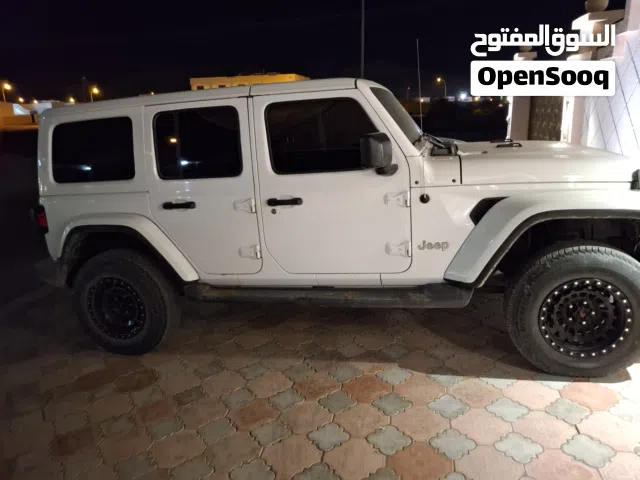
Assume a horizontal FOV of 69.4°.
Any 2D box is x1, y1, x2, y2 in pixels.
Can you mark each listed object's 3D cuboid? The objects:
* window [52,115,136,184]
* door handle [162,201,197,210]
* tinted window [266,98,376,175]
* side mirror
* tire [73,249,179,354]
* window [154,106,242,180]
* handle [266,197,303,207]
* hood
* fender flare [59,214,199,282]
[{"bbox_3d":[-1.592,-0.632,3.241,0.660,0.430,0.040,-1,4,14],"label":"window"},{"bbox_3d":[-0.939,-0.237,3.093,0.228,0.050,0.055,-1,14,14],"label":"door handle"},{"bbox_3d":[0.005,-0.643,2.839,0.670,0.455,0.040,-1,4,14],"label":"tinted window"},{"bbox_3d":[0.328,-0.480,2.594,0.185,0.240,0.240,-1,14,14],"label":"side mirror"},{"bbox_3d":[-1.429,0.452,3.393,0.790,0.785,0.260,-1,14,14],"label":"tire"},{"bbox_3d":[-0.803,-0.637,3.043,0.605,0.455,0.040,-1,4,14],"label":"window"},{"bbox_3d":[-0.226,-0.242,2.913,0.228,0.050,0.055,-1,14,14],"label":"handle"},{"bbox_3d":[1.507,-0.597,3.248,1.070,0.225,1.480,-1,14,14],"label":"hood"},{"bbox_3d":[-1.378,0.074,3.237,1.030,0.475,0.160,-1,14,14],"label":"fender flare"}]

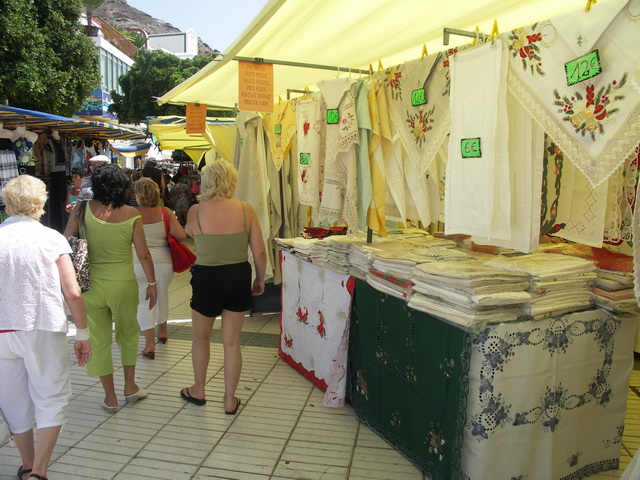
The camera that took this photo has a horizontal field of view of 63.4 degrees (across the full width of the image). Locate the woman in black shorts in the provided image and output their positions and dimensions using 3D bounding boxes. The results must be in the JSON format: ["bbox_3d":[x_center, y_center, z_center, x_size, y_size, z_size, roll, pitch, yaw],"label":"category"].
[{"bbox_3d":[-0.668,0.313,3.549,0.550,1.670,0.420,0,8,-9],"label":"woman in black shorts"}]

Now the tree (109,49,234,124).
[{"bbox_3d":[-4.967,-3.697,17.518,4.400,5.800,4.200,3,8,10],"label":"tree"}]

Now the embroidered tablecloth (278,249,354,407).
[{"bbox_3d":[-0.067,0.646,4.006,0.070,0.920,1.130,-3,9,-29],"label":"embroidered tablecloth"}]

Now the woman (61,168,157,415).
[{"bbox_3d":[-1.418,0.321,3.501,0.530,1.630,0.420,1,7,-7],"label":"woman"}]

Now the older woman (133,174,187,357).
[{"bbox_3d":[-1.458,0.229,4.548,0.520,1.540,0.420,-1,8,-17],"label":"older woman"}]

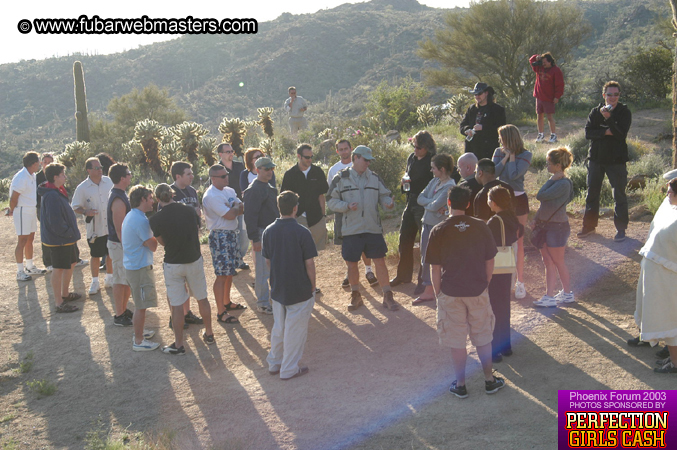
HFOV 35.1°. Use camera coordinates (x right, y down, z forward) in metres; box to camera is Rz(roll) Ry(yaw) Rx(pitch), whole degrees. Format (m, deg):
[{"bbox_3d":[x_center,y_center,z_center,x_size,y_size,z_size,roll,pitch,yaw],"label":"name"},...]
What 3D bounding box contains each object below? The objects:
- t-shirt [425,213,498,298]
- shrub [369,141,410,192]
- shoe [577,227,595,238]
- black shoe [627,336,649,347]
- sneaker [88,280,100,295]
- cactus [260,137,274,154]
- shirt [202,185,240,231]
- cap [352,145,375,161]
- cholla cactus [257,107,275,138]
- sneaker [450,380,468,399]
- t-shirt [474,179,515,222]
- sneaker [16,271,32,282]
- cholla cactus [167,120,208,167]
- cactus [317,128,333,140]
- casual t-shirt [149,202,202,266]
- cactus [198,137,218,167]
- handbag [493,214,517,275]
[{"bbox_3d":[1.057,0.262,9.200,0.620,0.680,0.360,-1,7,-5],"label":"t-shirt"},{"bbox_3d":[0.756,-0.840,16.200,0.800,0.880,0.800,0,7,0],"label":"shrub"},{"bbox_3d":[2.952,0.090,12.800,0.300,0.115,0.110,-5,9,-37],"label":"shoe"},{"bbox_3d":[2.853,1.099,10.100,0.280,0.100,0.100,0,7,3],"label":"black shoe"},{"bbox_3d":[-3.270,0.838,14.350,0.115,0.120,0.300,2,7,17],"label":"sneaker"},{"bbox_3d":[-1.392,-1.500,21.000,0.300,0.400,0.300,0,7,0],"label":"cactus"},{"bbox_3d":[-1.344,-0.201,12.300,0.330,0.540,0.470,4,8,32],"label":"shirt"},{"bbox_3d":[0.277,-0.783,11.650,0.260,0.140,0.180,22,18,31],"label":"cap"},{"bbox_3d":[-1.489,-2.095,22.000,0.370,0.700,0.360,0,7,0],"label":"cholla cactus"},{"bbox_3d":[1.037,1.421,9.250,0.108,0.115,0.295,-2,7,-16],"label":"sneaker"},{"bbox_3d":[1.569,-0.135,10.700,0.470,0.670,0.290,-5,9,-33],"label":"t-shirt"},{"bbox_3d":[-4.369,0.717,14.900,0.280,0.120,0.105,6,9,41],"label":"sneaker"},{"bbox_3d":[-2.801,-1.410,20.000,0.760,1.080,0.720,0,7,0],"label":"cholla cactus"},{"bbox_3d":[-0.288,-1.849,22.000,0.330,0.300,0.300,0,7,0],"label":"cactus"},{"bbox_3d":[-1.692,0.088,11.050,0.500,0.630,0.300,-3,8,-25],"label":"casual t-shirt"},{"bbox_3d":[-2.549,-1.441,21.000,0.420,0.600,0.420,0,7,0],"label":"cactus"},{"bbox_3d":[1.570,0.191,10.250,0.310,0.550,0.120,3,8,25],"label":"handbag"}]

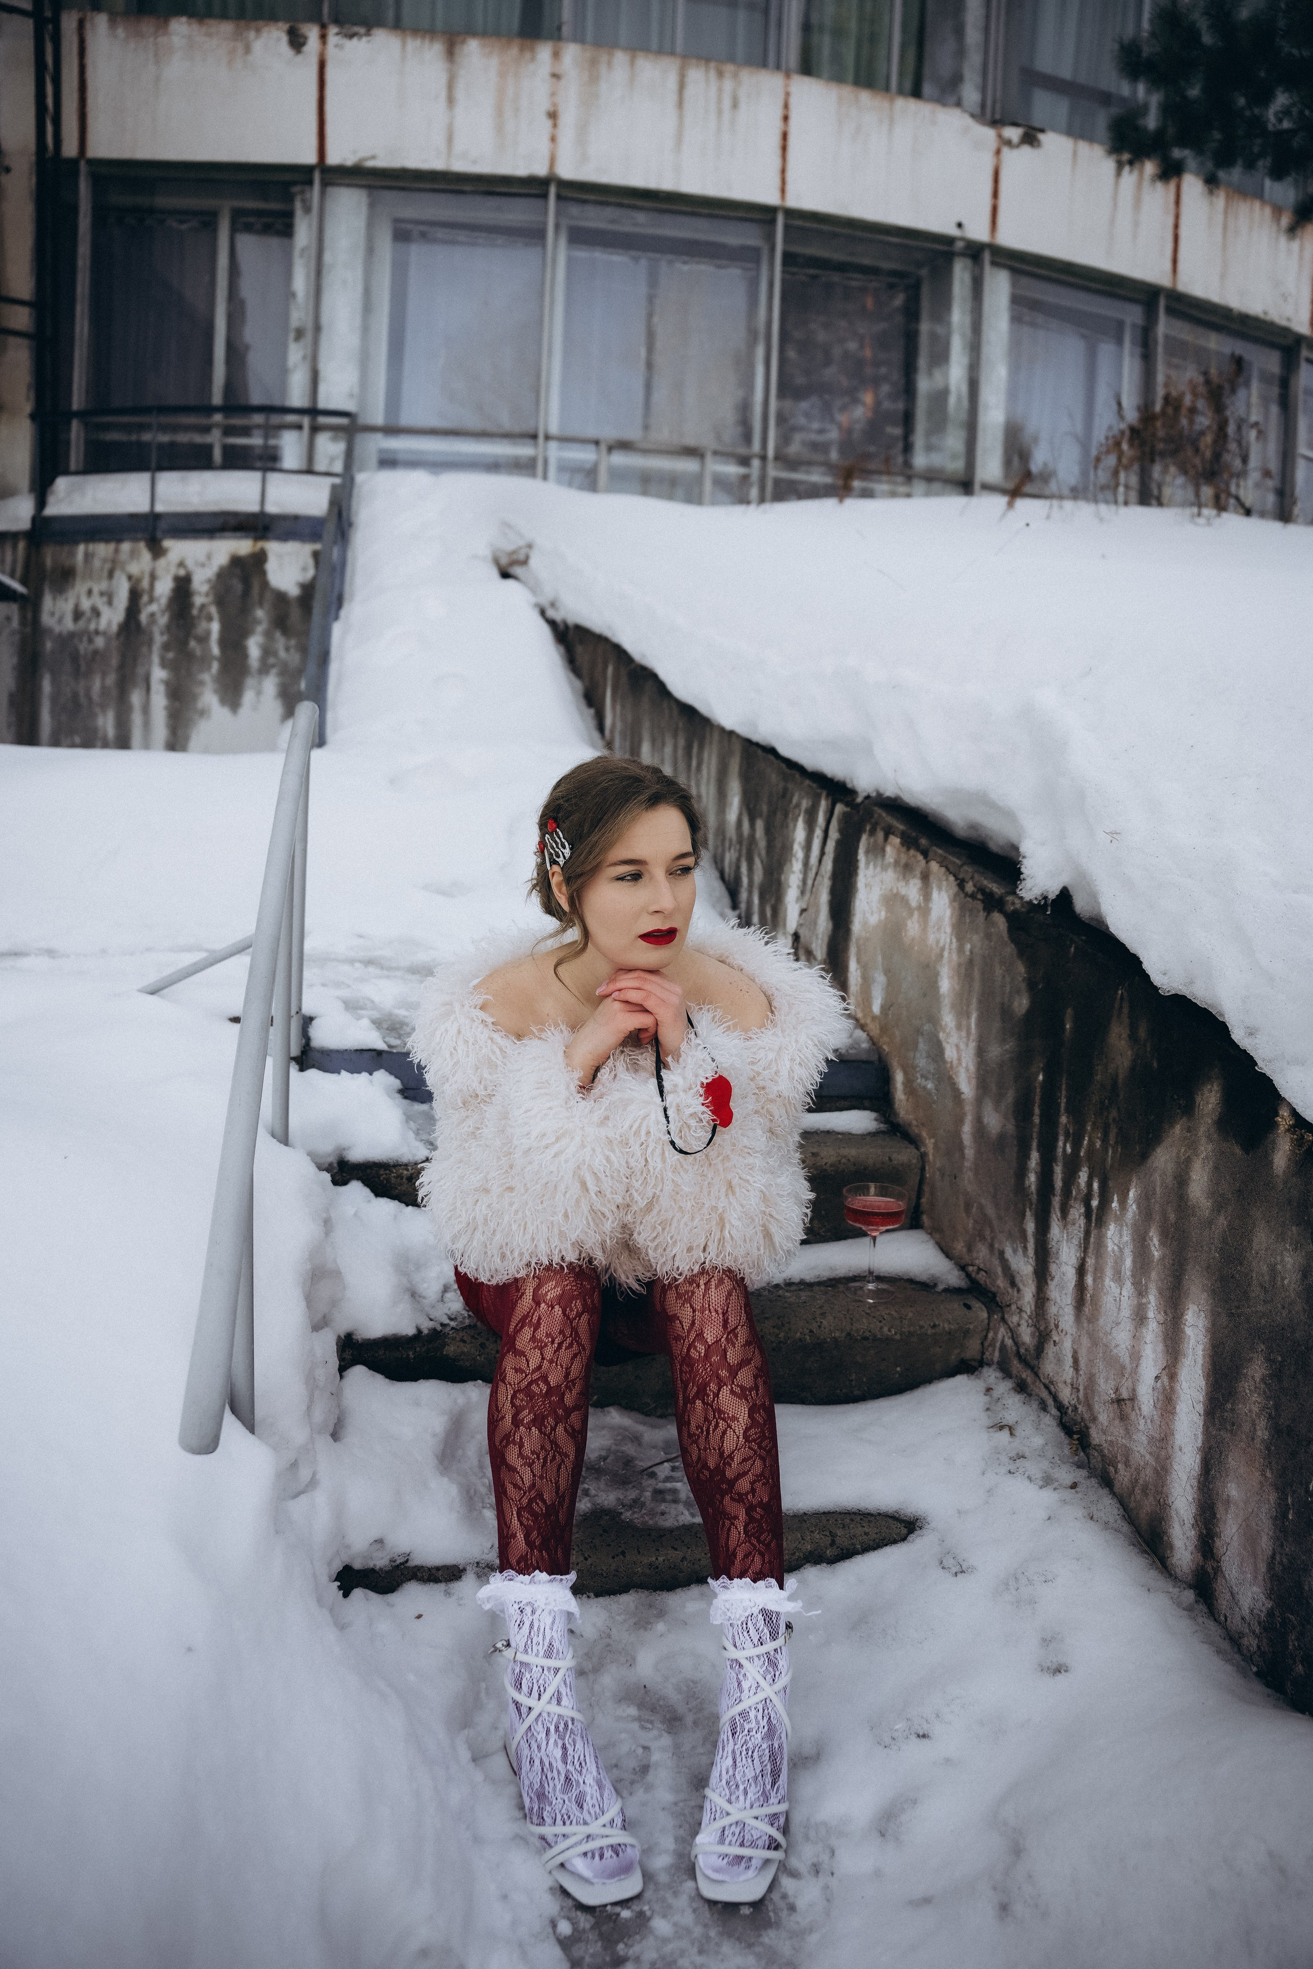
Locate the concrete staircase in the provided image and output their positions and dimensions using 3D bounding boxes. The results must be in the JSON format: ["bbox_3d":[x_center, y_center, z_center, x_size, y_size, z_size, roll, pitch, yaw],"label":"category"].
[{"bbox_3d":[-0.010,0.480,2.128,1.080,0.613,1.108,1,5,-11],"label":"concrete staircase"}]

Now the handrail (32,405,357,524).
[{"bbox_3d":[-3.306,-3.718,9.400,2.280,0.780,0.400,3,5,5],"label":"handrail"}]

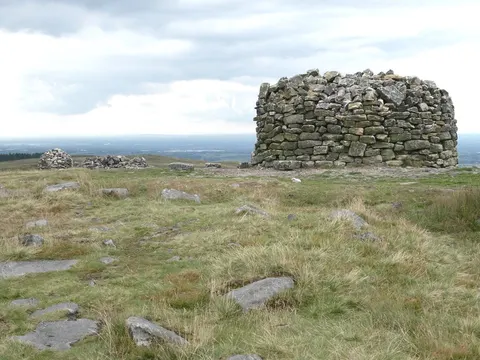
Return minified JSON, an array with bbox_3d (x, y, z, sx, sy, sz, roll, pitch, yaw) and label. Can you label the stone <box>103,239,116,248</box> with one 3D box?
[{"bbox_3d":[-1.645,0.810,10.000,0.160,0.085,0.140,0,4,0],"label":"stone"}]

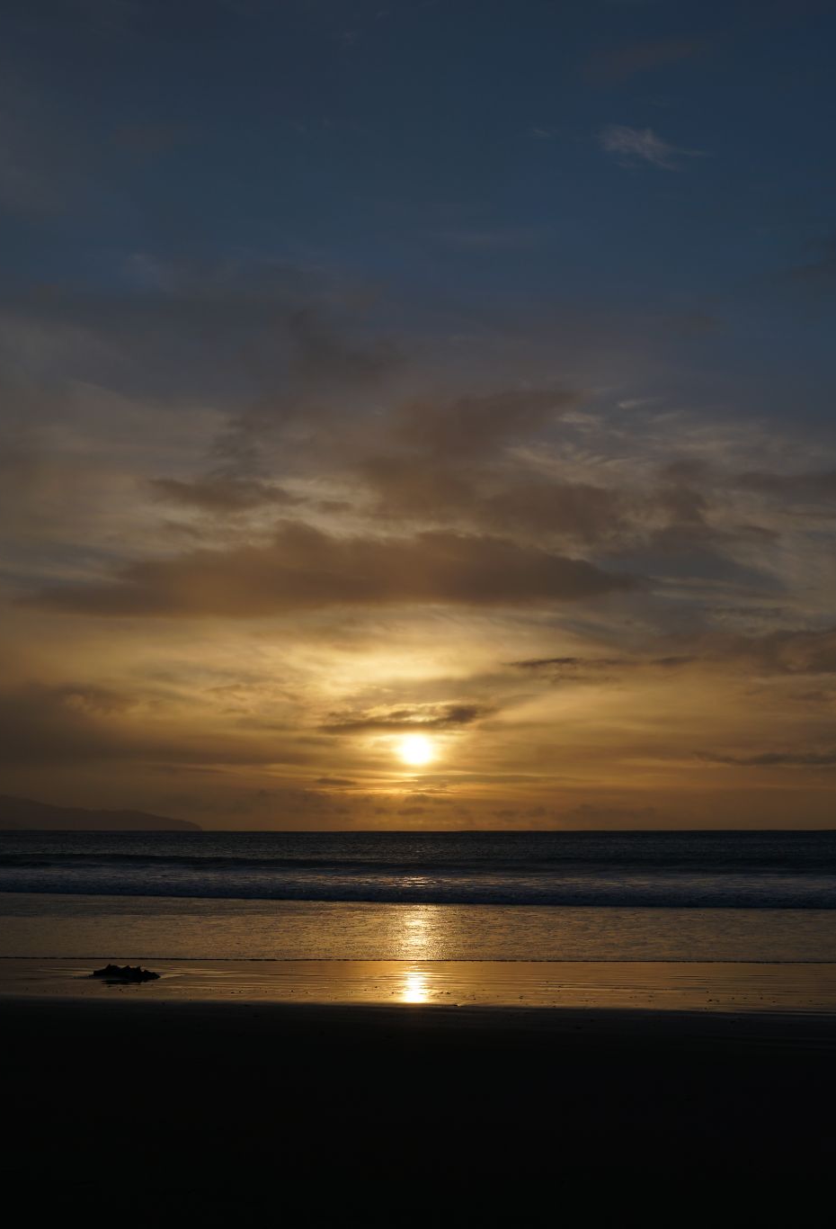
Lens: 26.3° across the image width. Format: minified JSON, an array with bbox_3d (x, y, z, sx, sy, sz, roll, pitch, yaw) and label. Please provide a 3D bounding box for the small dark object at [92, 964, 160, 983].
[{"bbox_3d":[-3.263,4.012,20.000,0.750,0.180,0.500,1,-7,-6],"label":"small dark object"}]

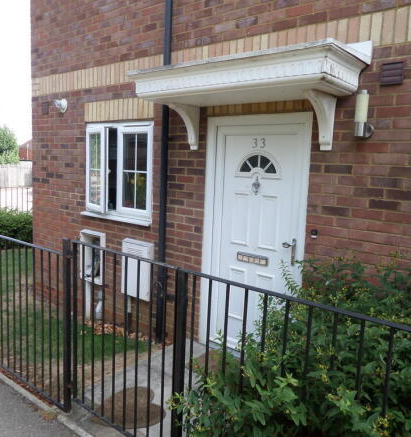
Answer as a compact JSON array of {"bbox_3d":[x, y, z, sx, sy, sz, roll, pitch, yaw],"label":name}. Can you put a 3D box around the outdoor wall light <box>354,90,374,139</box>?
[{"bbox_3d":[1.036,-0.676,2.627,0.095,0.298,0.140,8,10,39],"label":"outdoor wall light"}]

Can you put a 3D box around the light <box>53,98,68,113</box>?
[{"bbox_3d":[-1.761,-1.360,4.851,0.170,0.173,0.145,8,10,39],"label":"light"}]

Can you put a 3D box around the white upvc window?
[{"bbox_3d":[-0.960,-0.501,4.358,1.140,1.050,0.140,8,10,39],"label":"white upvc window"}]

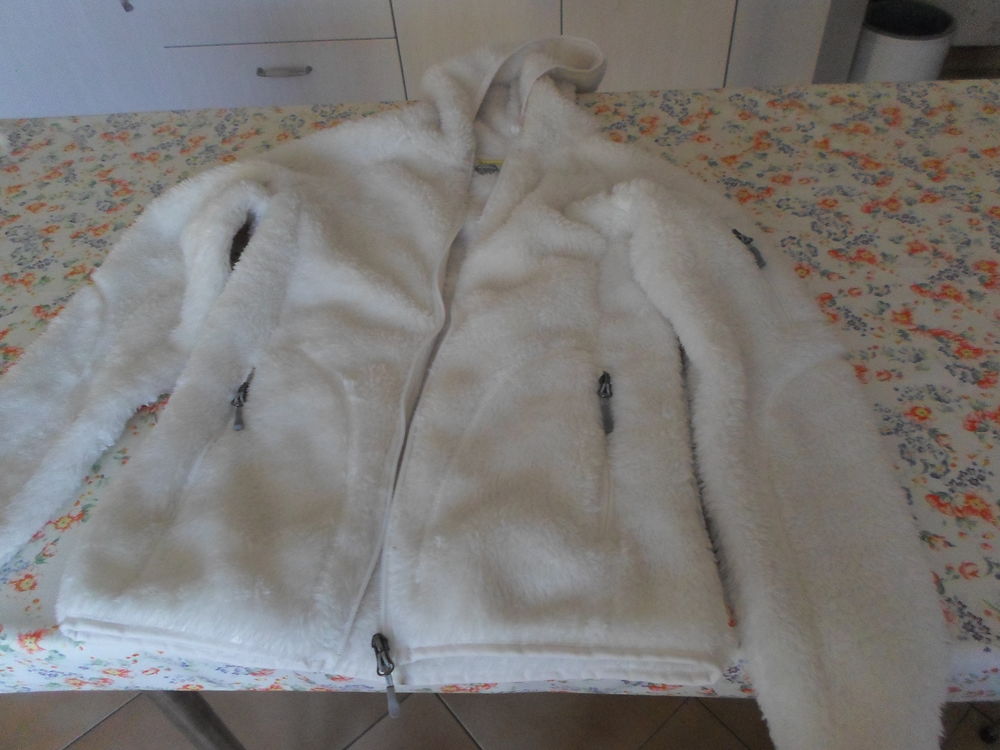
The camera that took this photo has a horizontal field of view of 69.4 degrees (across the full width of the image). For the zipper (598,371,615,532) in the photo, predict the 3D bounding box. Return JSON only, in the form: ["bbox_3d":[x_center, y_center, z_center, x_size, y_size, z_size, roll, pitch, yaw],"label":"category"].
[{"bbox_3d":[0.081,0.054,0.550,0.012,0.011,0.143,1,49,7],"label":"zipper"}]

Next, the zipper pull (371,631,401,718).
[{"bbox_3d":[-0.073,0.192,0.462,0.011,0.011,0.049,-13,65,-7],"label":"zipper pull"}]

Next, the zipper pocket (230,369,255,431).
[{"bbox_3d":[-0.216,0.020,0.610,0.011,0.011,0.060,-4,51,2],"label":"zipper pocket"}]

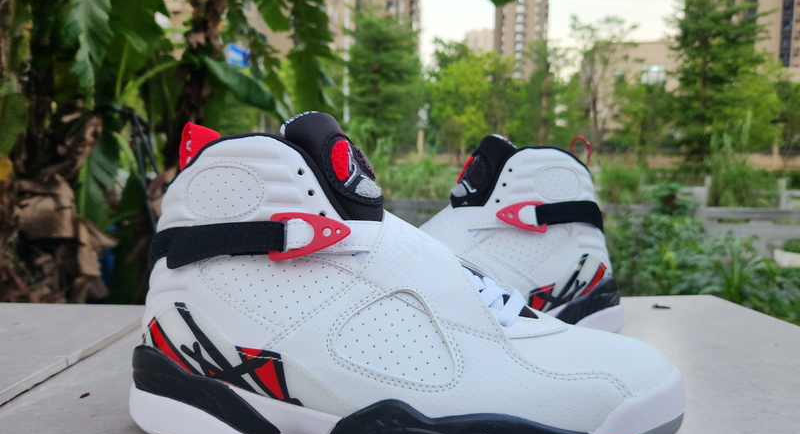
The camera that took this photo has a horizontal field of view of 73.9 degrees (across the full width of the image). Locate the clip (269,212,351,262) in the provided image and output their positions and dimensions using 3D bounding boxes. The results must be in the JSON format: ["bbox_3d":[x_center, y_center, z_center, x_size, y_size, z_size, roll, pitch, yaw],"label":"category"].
[{"bbox_3d":[-0.044,0.010,0.259,0.041,0.024,0.009,1,4,-6],"label":"clip"}]

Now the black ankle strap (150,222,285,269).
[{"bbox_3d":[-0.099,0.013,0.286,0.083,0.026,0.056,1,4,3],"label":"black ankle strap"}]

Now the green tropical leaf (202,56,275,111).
[{"bbox_3d":[-0.547,-0.452,1.800,0.240,0.190,0.120,0,4,-11],"label":"green tropical leaf"}]

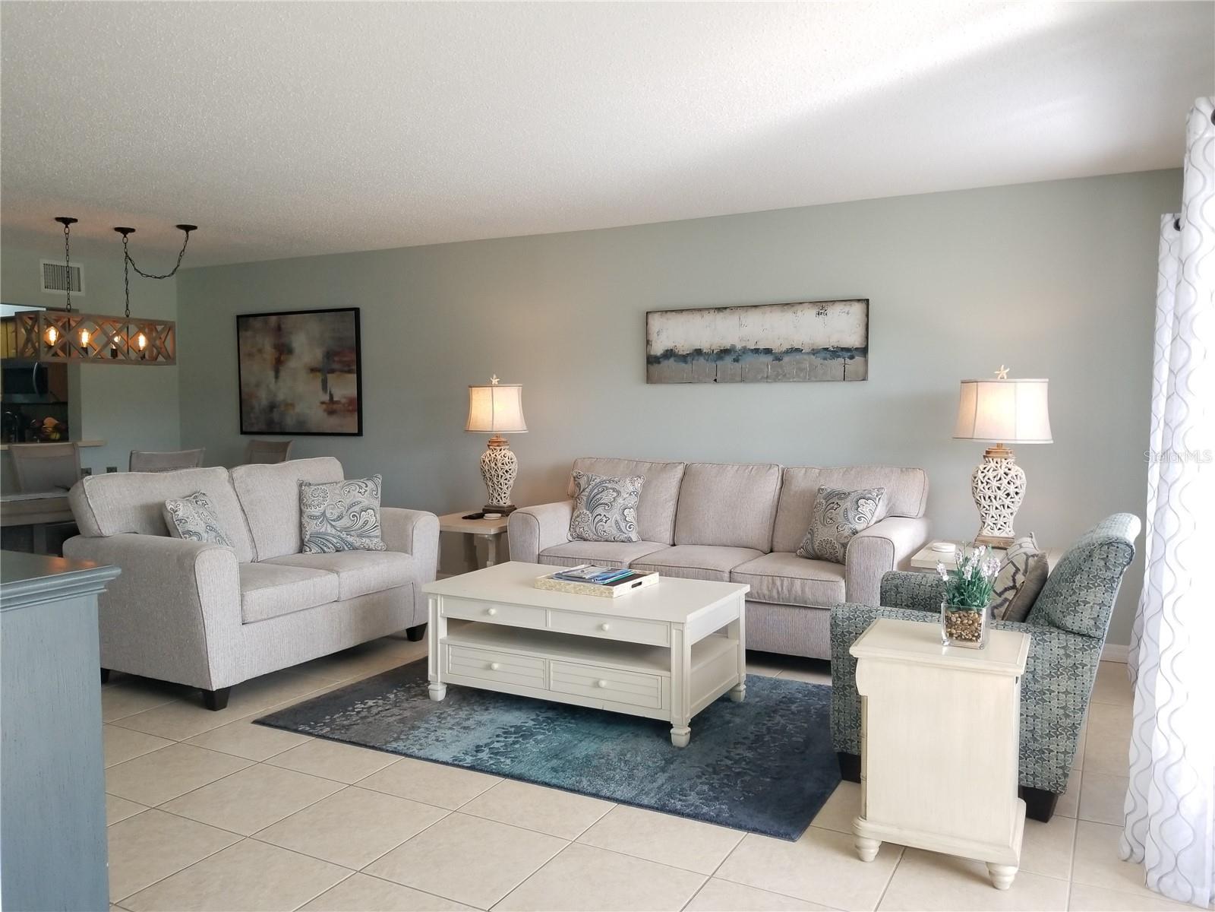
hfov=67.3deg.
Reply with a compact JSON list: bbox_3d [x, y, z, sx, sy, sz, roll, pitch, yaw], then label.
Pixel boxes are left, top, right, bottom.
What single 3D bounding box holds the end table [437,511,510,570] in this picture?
[{"bbox_3d":[-0.784,0.689,5.719,0.676,0.593,0.706,1,3,28],"label":"end table"}]

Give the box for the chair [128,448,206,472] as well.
[{"bbox_3d":[-2.709,0.498,5.265,0.600,1.060,0.480,1,3,27],"label":"chair"}]

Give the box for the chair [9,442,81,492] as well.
[{"bbox_3d":[-3.572,0.458,6.096,0.600,1.060,0.480,1,3,27],"label":"chair"}]

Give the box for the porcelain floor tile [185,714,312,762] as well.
[{"bbox_3d":[-1.368,1.113,3.645,0.437,0.010,0.432,1,3,28],"label":"porcelain floor tile"}]

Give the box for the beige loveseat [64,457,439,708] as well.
[{"bbox_3d":[-1.696,0.543,4.600,0.899,0.976,1.579,1,3,28],"label":"beige loveseat"}]

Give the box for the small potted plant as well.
[{"bbox_3d":[1.014,0.392,2.582,0.184,0.278,0.163,1,3,28],"label":"small potted plant"}]

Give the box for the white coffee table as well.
[{"bbox_3d":[-0.091,0.807,3.952,1.239,0.496,0.723,1,3,28],"label":"white coffee table"}]

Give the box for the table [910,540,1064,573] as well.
[{"bbox_3d":[1.825,0.766,4.338,0.640,0.600,0.660,1,3,27],"label":"table"}]

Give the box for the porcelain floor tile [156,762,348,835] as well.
[{"bbox_3d":[-1.180,1.143,3.057,0.437,0.010,0.432,1,3,28],"label":"porcelain floor tile"}]

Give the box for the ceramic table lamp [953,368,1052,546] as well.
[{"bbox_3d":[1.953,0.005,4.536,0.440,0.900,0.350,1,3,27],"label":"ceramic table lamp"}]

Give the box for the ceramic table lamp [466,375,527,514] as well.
[{"bbox_3d":[-0.714,-0.066,5.886,0.397,0.900,0.397,0,2,0],"label":"ceramic table lamp"}]

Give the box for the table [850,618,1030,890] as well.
[{"bbox_3d":[0.961,0.826,2.623,0.441,0.597,0.419,1,3,28],"label":"table"}]

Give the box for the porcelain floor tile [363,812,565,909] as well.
[{"bbox_3d":[-0.399,1.163,2.642,0.437,0.010,0.432,1,3,28],"label":"porcelain floor tile"}]

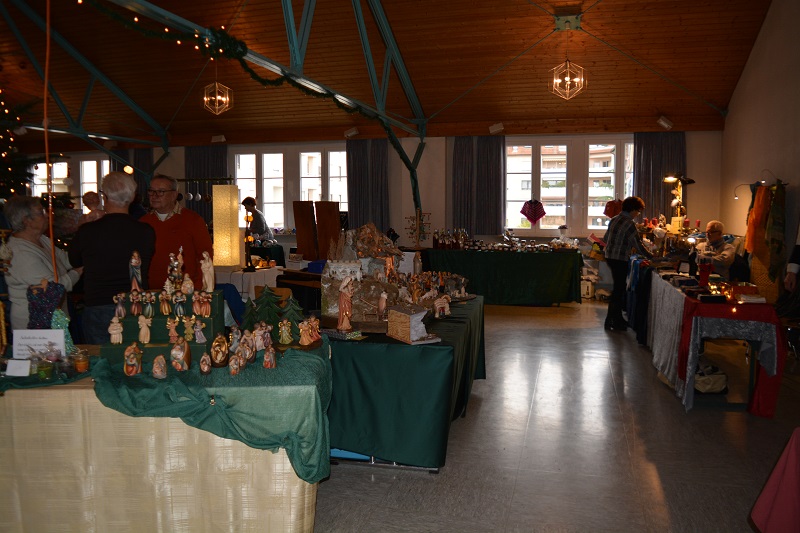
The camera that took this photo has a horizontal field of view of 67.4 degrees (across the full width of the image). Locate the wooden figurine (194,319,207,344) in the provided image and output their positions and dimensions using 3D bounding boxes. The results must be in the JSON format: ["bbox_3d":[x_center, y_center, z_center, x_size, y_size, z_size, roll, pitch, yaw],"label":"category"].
[{"bbox_3d":[-0.943,0.305,2.842,0.053,0.107,0.042,0,6,0],"label":"wooden figurine"}]

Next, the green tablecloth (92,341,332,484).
[{"bbox_3d":[-0.826,0.644,2.874,1.060,0.419,0.800,0,7,0],"label":"green tablecloth"}]

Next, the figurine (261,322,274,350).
[{"bbox_3d":[-0.691,0.360,3.130,0.070,0.140,0.055,1,7,9],"label":"figurine"}]

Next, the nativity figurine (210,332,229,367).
[{"bbox_3d":[-0.837,0.388,2.780,0.079,0.160,0.070,-1,5,-9],"label":"nativity figurine"}]

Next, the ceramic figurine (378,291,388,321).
[{"bbox_3d":[-0.098,0.231,3.550,0.056,0.166,0.060,-4,7,-37],"label":"ceramic figurine"}]

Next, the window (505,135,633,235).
[{"bbox_3d":[2.758,-1.304,9.684,2.188,1.607,0.120,1,6,16],"label":"window"}]

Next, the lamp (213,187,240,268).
[{"bbox_3d":[-2.184,-0.529,7.529,0.230,1.000,0.230,1,6,10],"label":"lamp"}]

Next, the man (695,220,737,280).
[{"bbox_3d":[3.592,0.126,6.869,0.600,1.280,0.520,-5,8,-38],"label":"man"}]

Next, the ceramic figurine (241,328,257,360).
[{"bbox_3d":[-0.745,0.383,2.930,0.078,0.150,0.065,0,7,6],"label":"ceramic figurine"}]

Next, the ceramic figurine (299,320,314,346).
[{"bbox_3d":[-0.486,0.347,3.120,0.075,0.127,0.065,-1,5,-6],"label":"ceramic figurine"}]

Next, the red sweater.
[{"bbox_3d":[-1.536,-0.066,3.980,0.530,0.660,0.300,0,6,5],"label":"red sweater"}]

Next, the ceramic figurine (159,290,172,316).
[{"bbox_3d":[-1.173,0.185,3.000,0.063,0.125,0.055,-1,5,-13],"label":"ceramic figurine"}]

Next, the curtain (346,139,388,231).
[{"bbox_3d":[-0.624,-1.531,11.700,0.850,1.900,0.160,1,5,14],"label":"curtain"}]

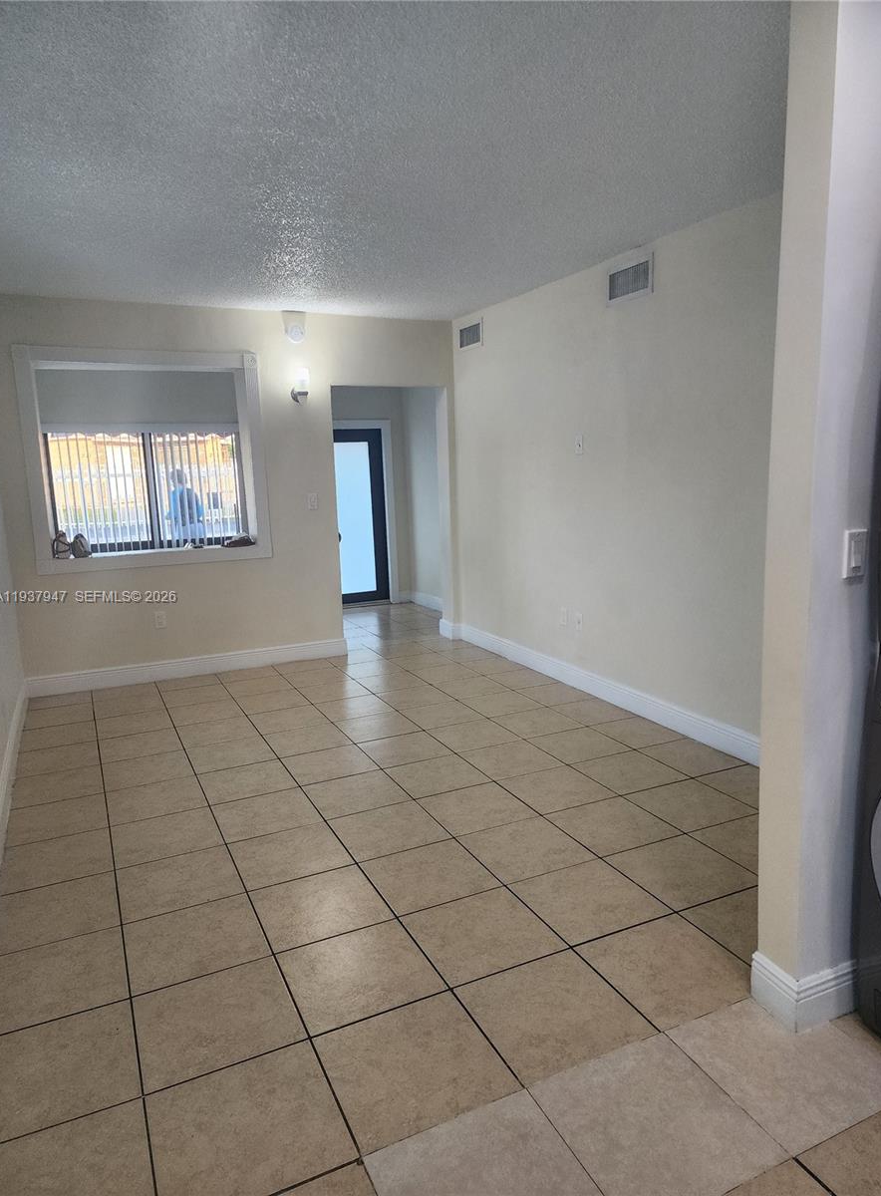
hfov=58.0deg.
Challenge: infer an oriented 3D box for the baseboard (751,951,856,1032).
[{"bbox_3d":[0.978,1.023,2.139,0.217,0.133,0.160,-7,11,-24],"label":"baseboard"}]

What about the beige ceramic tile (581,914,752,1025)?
[{"bbox_3d":[0.670,1.077,2.320,0.406,0.010,0.406,-7,11,-24],"label":"beige ceramic tile"}]

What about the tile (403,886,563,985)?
[{"bbox_3d":[0.127,1.065,2.519,0.406,0.010,0.406,-7,11,-24],"label":"tile"}]

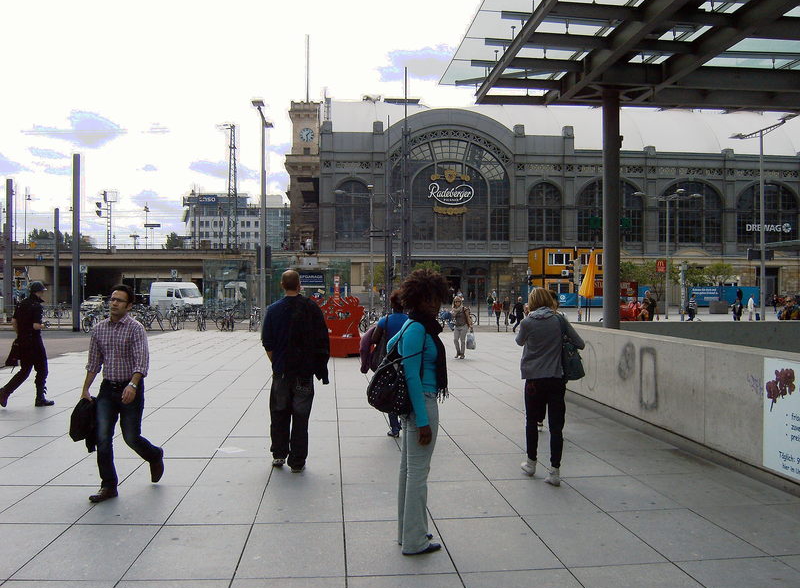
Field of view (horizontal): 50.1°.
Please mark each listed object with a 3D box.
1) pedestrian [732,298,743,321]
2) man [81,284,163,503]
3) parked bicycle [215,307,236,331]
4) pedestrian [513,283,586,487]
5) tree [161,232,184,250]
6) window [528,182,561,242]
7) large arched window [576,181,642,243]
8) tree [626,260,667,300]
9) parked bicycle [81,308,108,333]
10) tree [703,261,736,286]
[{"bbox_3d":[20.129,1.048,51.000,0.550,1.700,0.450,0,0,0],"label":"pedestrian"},{"bbox_3d":[-2.273,0.758,6.980,0.580,1.710,0.620,0,0,29],"label":"man"},{"bbox_3d":[-8.099,1.273,39.800,0.600,1.080,1.700,0,0,20],"label":"parked bicycle"},{"bbox_3d":[1.303,0.782,7.450,0.580,1.670,0.480,0,0,-7],"label":"pedestrian"},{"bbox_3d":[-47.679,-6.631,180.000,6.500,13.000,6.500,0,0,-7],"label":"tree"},{"bbox_3d":[16.932,-9.550,100.200,3.800,6.900,0.600,0,0,-7],"label":"window"},{"bbox_3d":[24.794,-9.764,101.200,8.100,7.200,0.600,0,0,-7],"label":"large arched window"},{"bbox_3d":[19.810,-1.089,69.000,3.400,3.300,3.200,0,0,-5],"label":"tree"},{"bbox_3d":[-14.243,1.273,39.800,0.600,1.080,1.720,0,0,12],"label":"parked bicycle"},{"bbox_3d":[27.979,-1.009,75.000,3.100,3.500,3.100,0,0,-7],"label":"tree"}]

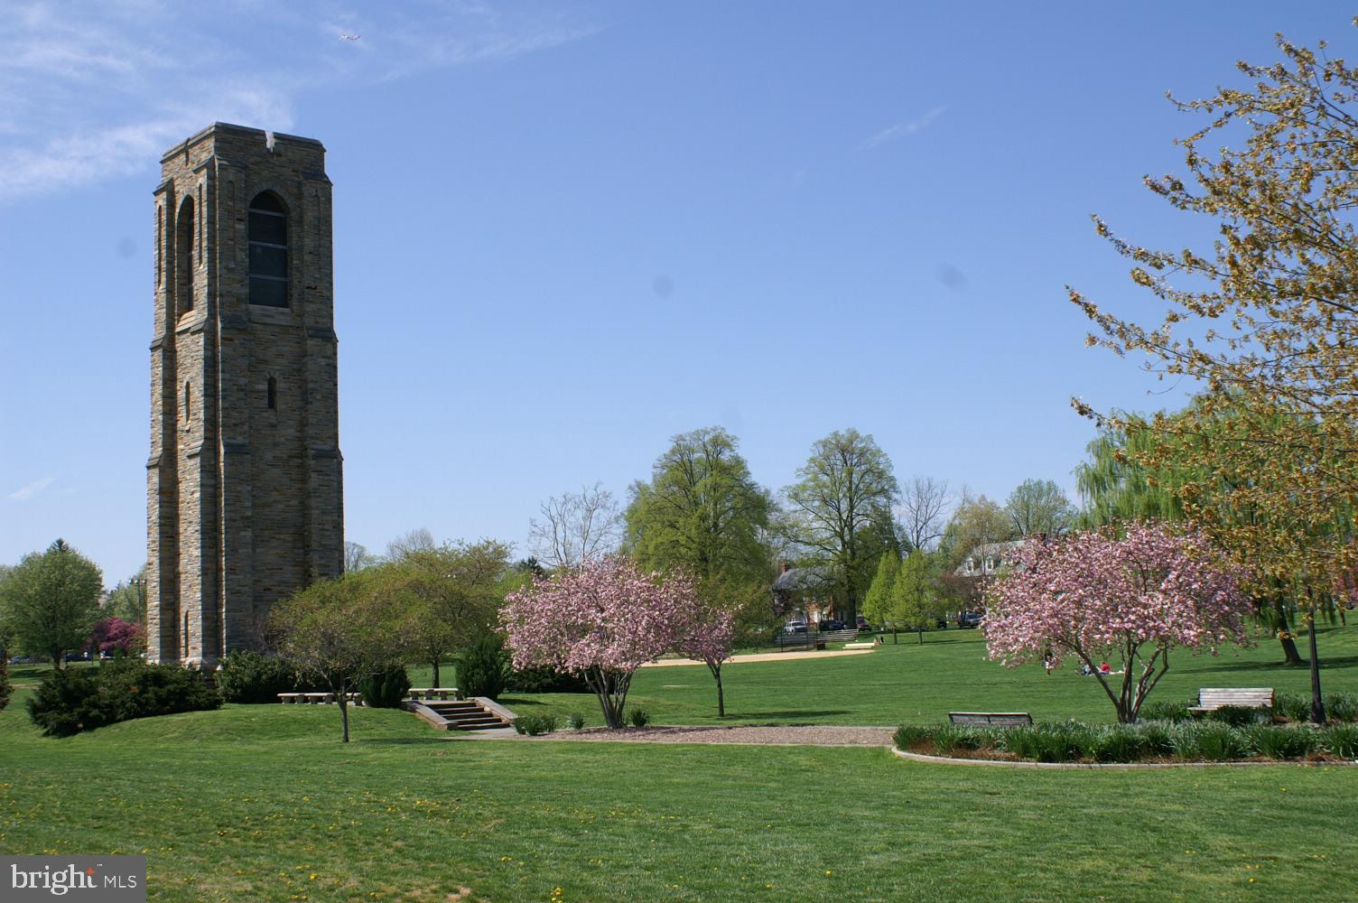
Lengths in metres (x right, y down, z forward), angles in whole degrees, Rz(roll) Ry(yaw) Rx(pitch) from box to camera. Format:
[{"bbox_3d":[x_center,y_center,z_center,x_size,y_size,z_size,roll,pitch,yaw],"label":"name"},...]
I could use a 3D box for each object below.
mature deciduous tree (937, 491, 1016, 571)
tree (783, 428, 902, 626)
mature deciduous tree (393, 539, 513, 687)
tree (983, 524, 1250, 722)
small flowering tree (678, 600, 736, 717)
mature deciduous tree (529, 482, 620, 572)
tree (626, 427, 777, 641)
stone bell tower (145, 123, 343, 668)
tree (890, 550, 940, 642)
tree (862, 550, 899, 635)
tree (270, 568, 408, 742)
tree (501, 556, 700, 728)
[{"bbox_3d":[39.830,14.279,211.495,10.127,17.805,10.127,-3,-6,10],"label":"mature deciduous tree"},{"bbox_3d":[20.195,9.492,196.981,14.087,24.932,14.087,-3,-6,6],"label":"tree"},{"bbox_3d":[-8.687,6.111,59.722,4.746,5.574,4.746,-1,-6,-8],"label":"mature deciduous tree"},{"bbox_3d":[10.419,4.120,37.737,6.211,4.794,6.211,-4,-6,15],"label":"tree"},{"bbox_3d":[0.863,6.346,48.604,1.723,3.552,1.723,-2,-6,1],"label":"small flowering tree"},{"bbox_3d":[-12.399,13.111,189.699,10.960,18.901,10.960,-2,-6,-4],"label":"mature deciduous tree"},{"bbox_3d":[2.564,9.565,186.989,17.427,25.045,17.427,-2,-6,1],"label":"tree"},{"bbox_3d":[-16.728,-1.324,61.063,5.900,21.310,5.900,3,-8,-42],"label":"stone bell tower"},{"bbox_3d":[21.965,13.421,146.311,4.895,8.778,4.895,-3,-6,8],"label":"tree"},{"bbox_3d":[19.073,13.472,146.317,4.224,8.486,4.224,-3,-6,7],"label":"tree"},{"bbox_3d":[-9.313,5.624,43.690,3.932,4.736,3.932,-1,-6,-12],"label":"tree"},{"bbox_3d":[-2.267,5.498,45.687,5.609,4.923,5.609,-2,-6,-3],"label":"tree"}]

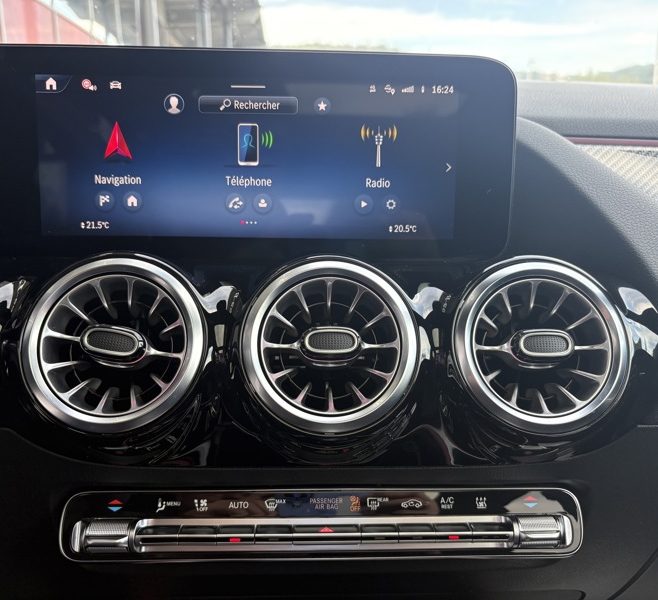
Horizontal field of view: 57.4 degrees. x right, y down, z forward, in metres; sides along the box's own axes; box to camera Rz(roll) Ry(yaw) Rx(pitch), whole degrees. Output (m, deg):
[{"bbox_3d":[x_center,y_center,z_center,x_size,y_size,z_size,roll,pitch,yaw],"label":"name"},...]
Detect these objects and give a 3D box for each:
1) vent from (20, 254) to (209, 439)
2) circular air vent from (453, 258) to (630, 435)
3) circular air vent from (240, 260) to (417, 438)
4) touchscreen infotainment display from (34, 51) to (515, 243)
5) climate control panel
[{"bbox_3d":[-0.117,0.027,0.343,0.098,0.098,0.040,0,-6,-1],"label":"vent"},{"bbox_3d":[0.117,0.028,0.349,0.098,0.098,0.040,0,-6,-1],"label":"circular air vent"},{"bbox_3d":[0.000,0.027,0.346,0.098,0.098,0.040,0,-6,-1],"label":"circular air vent"},{"bbox_3d":[-0.031,-0.089,0.359,0.282,0.110,0.018,0,7,-1],"label":"touchscreen infotainment display"},{"bbox_3d":[-0.005,0.136,0.364,0.306,0.045,0.025,0,-20,-1],"label":"climate control panel"}]

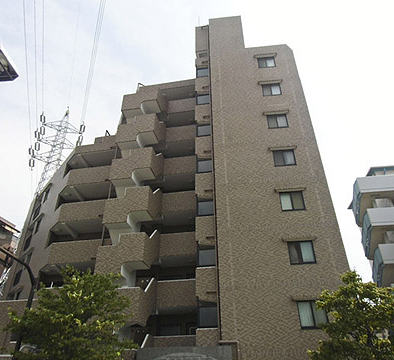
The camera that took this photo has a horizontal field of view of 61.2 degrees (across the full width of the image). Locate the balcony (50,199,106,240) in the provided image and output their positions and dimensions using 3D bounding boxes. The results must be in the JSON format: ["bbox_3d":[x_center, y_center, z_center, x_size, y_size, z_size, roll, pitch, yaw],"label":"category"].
[{"bbox_3d":[-7.958,2.644,23.446,3.950,1.440,1.950,-3,-33,5],"label":"balcony"}]

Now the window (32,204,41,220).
[{"bbox_3d":[-13.801,2.853,28.888,0.150,1.100,1.450,24,-40,-32],"label":"window"}]

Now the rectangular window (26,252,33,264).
[{"bbox_3d":[-12.603,6.030,25.074,0.150,1.000,1.200,24,-40,-32],"label":"rectangular window"}]

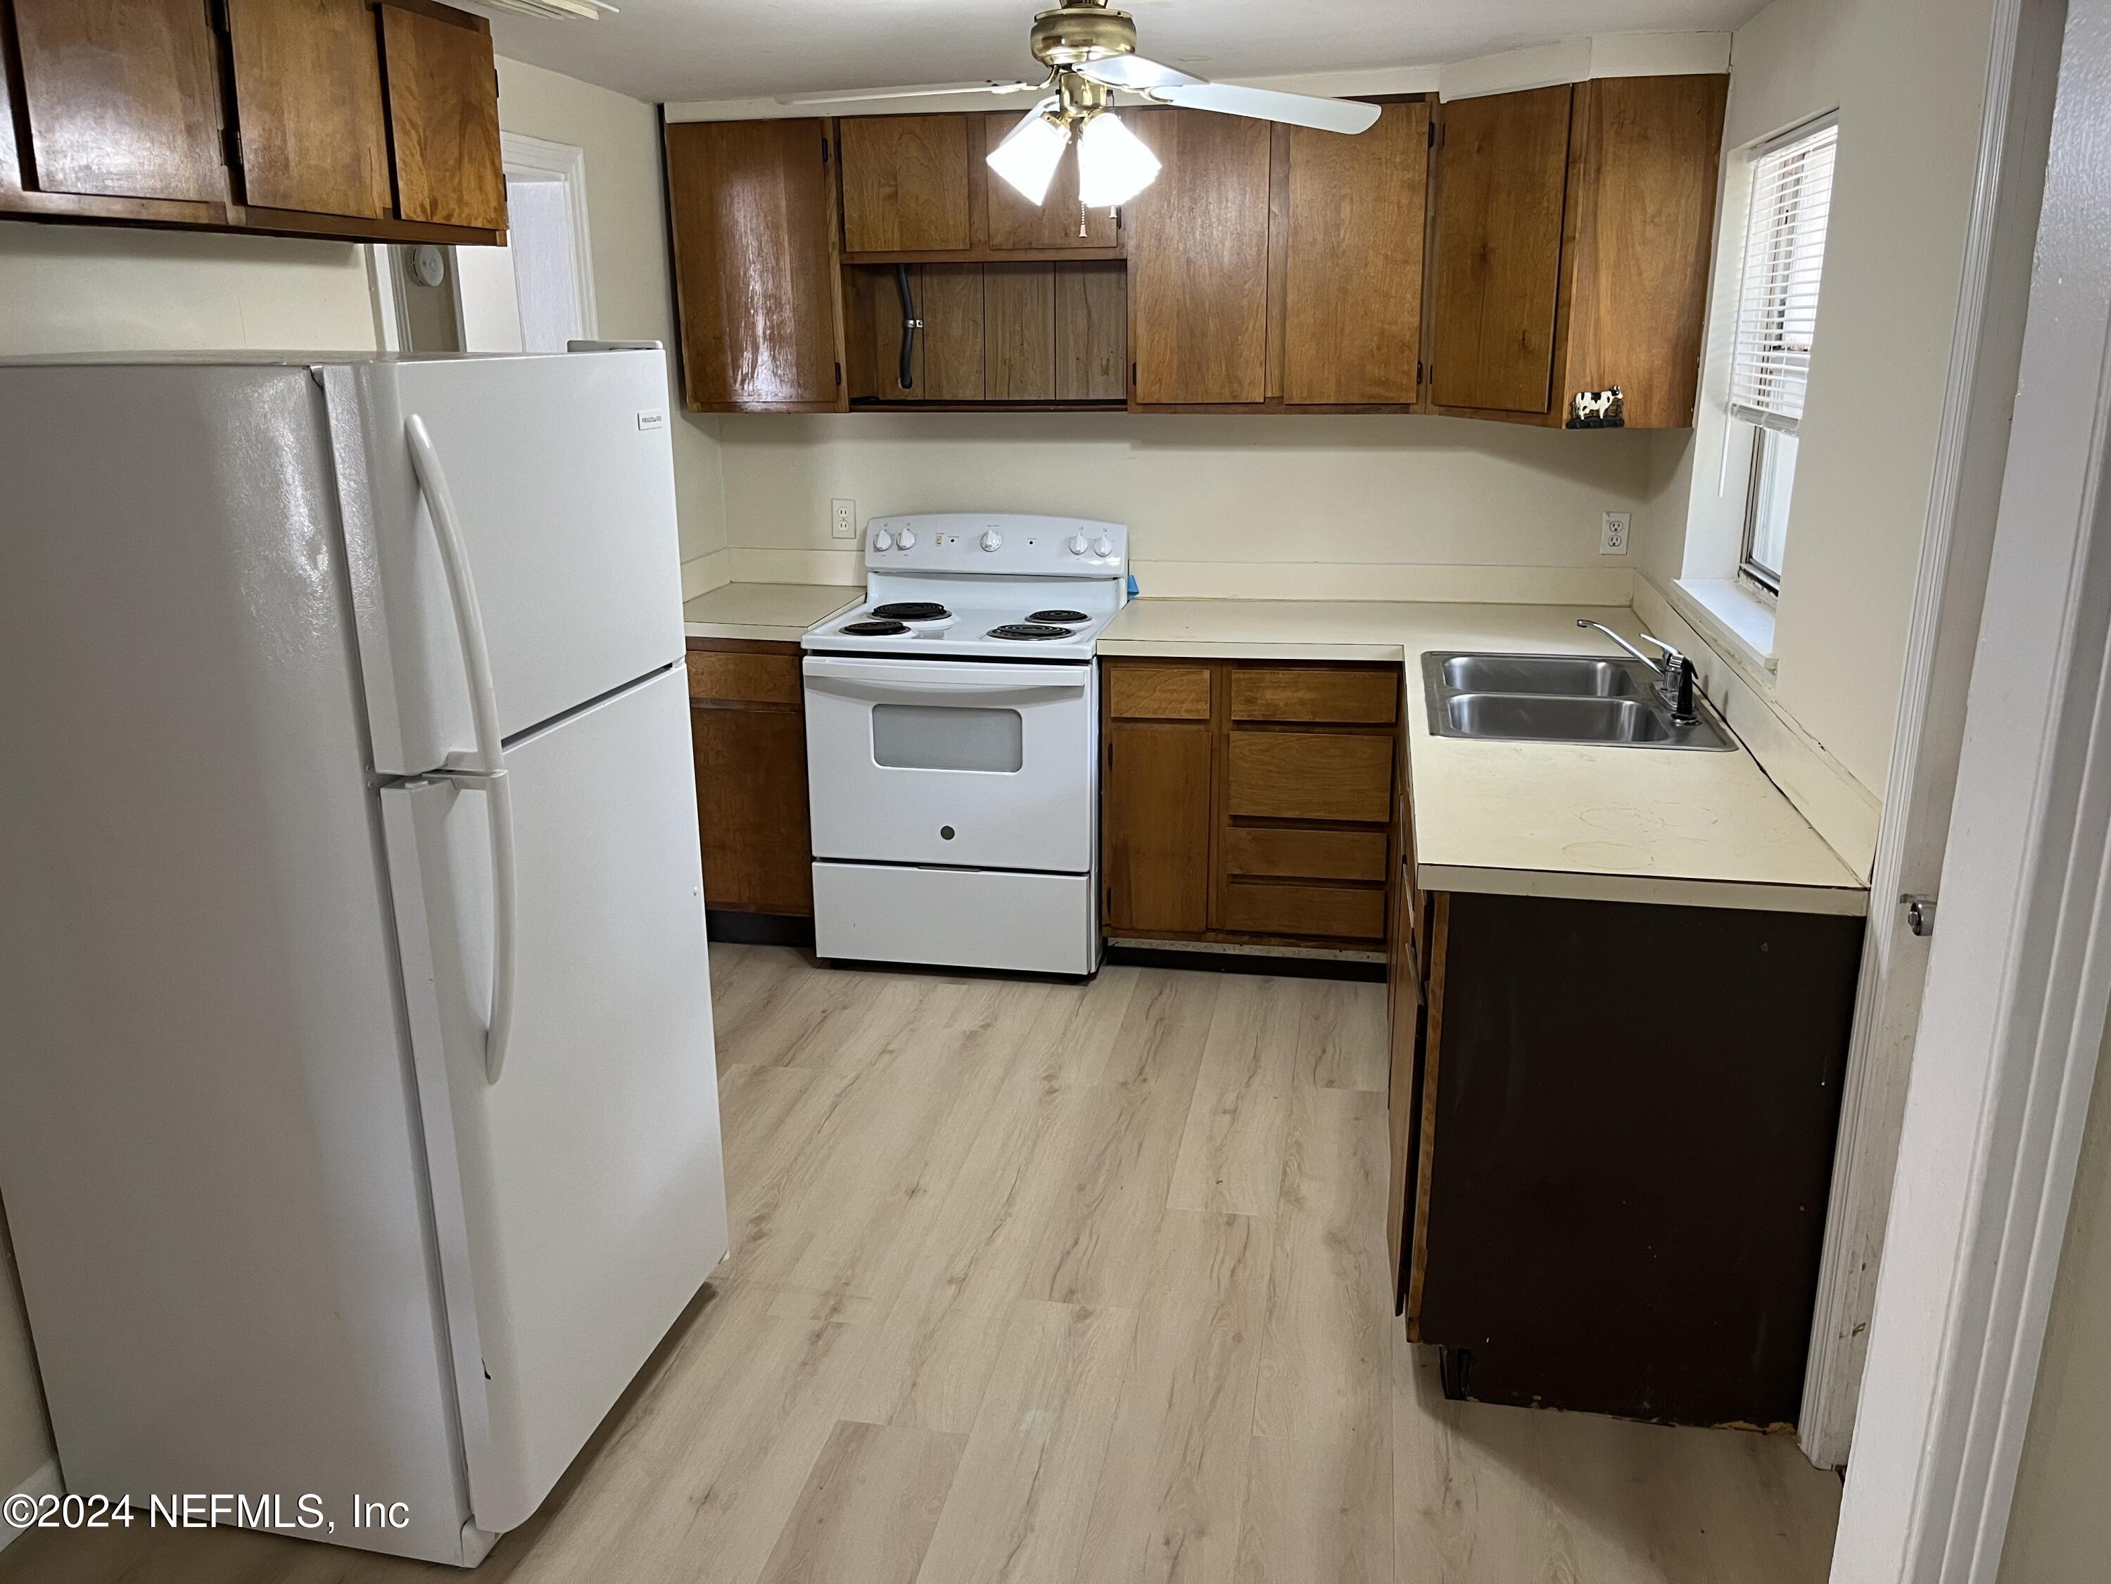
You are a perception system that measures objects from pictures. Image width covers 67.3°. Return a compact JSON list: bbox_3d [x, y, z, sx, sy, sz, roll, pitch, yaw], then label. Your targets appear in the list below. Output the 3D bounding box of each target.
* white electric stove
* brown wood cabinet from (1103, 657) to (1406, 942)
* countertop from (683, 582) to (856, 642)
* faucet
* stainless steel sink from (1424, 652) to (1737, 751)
[{"bbox_3d":[-0.216,-0.143,4.395,0.757,1.172,0.710,3,17,11],"label":"white electric stove"},{"bbox_3d":[0.556,-0.053,4.384,0.765,0.783,0.605,3,17,11],"label":"brown wood cabinet"},{"bbox_3d":[-0.825,-0.515,4.532,0.485,0.041,0.635,3,17,11],"label":"countertop"},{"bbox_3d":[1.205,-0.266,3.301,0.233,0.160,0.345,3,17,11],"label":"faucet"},{"bbox_3d":[1.079,-0.128,3.408,0.558,0.175,0.816,3,17,11],"label":"stainless steel sink"}]

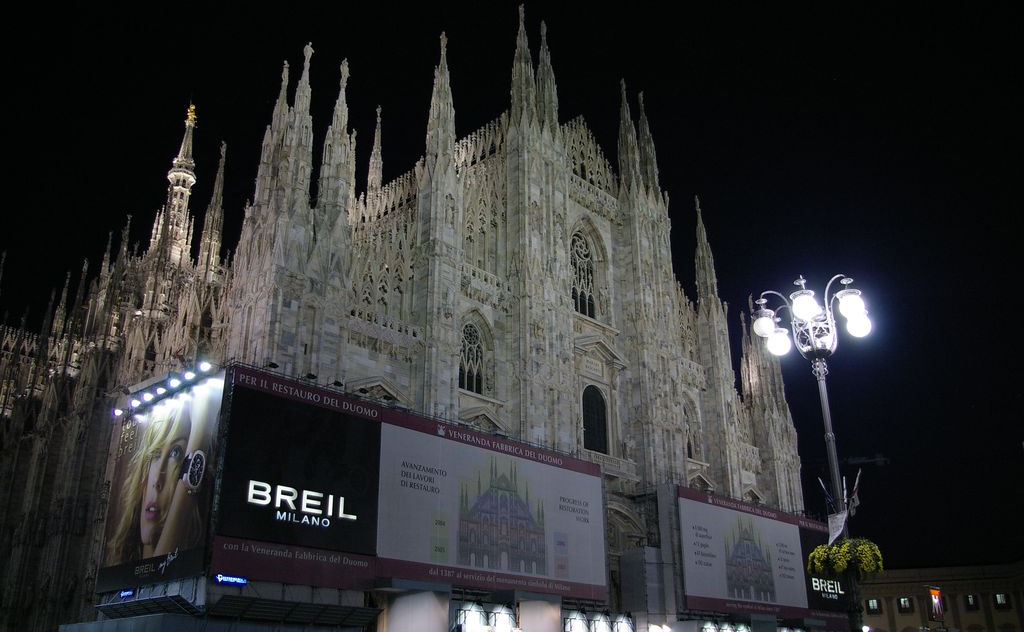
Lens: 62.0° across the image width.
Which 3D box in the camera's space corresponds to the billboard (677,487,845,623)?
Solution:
[{"bbox_3d":[24.691,23.418,80.551,0.400,10.100,30.400,-22,-31,40],"label":"billboard"}]

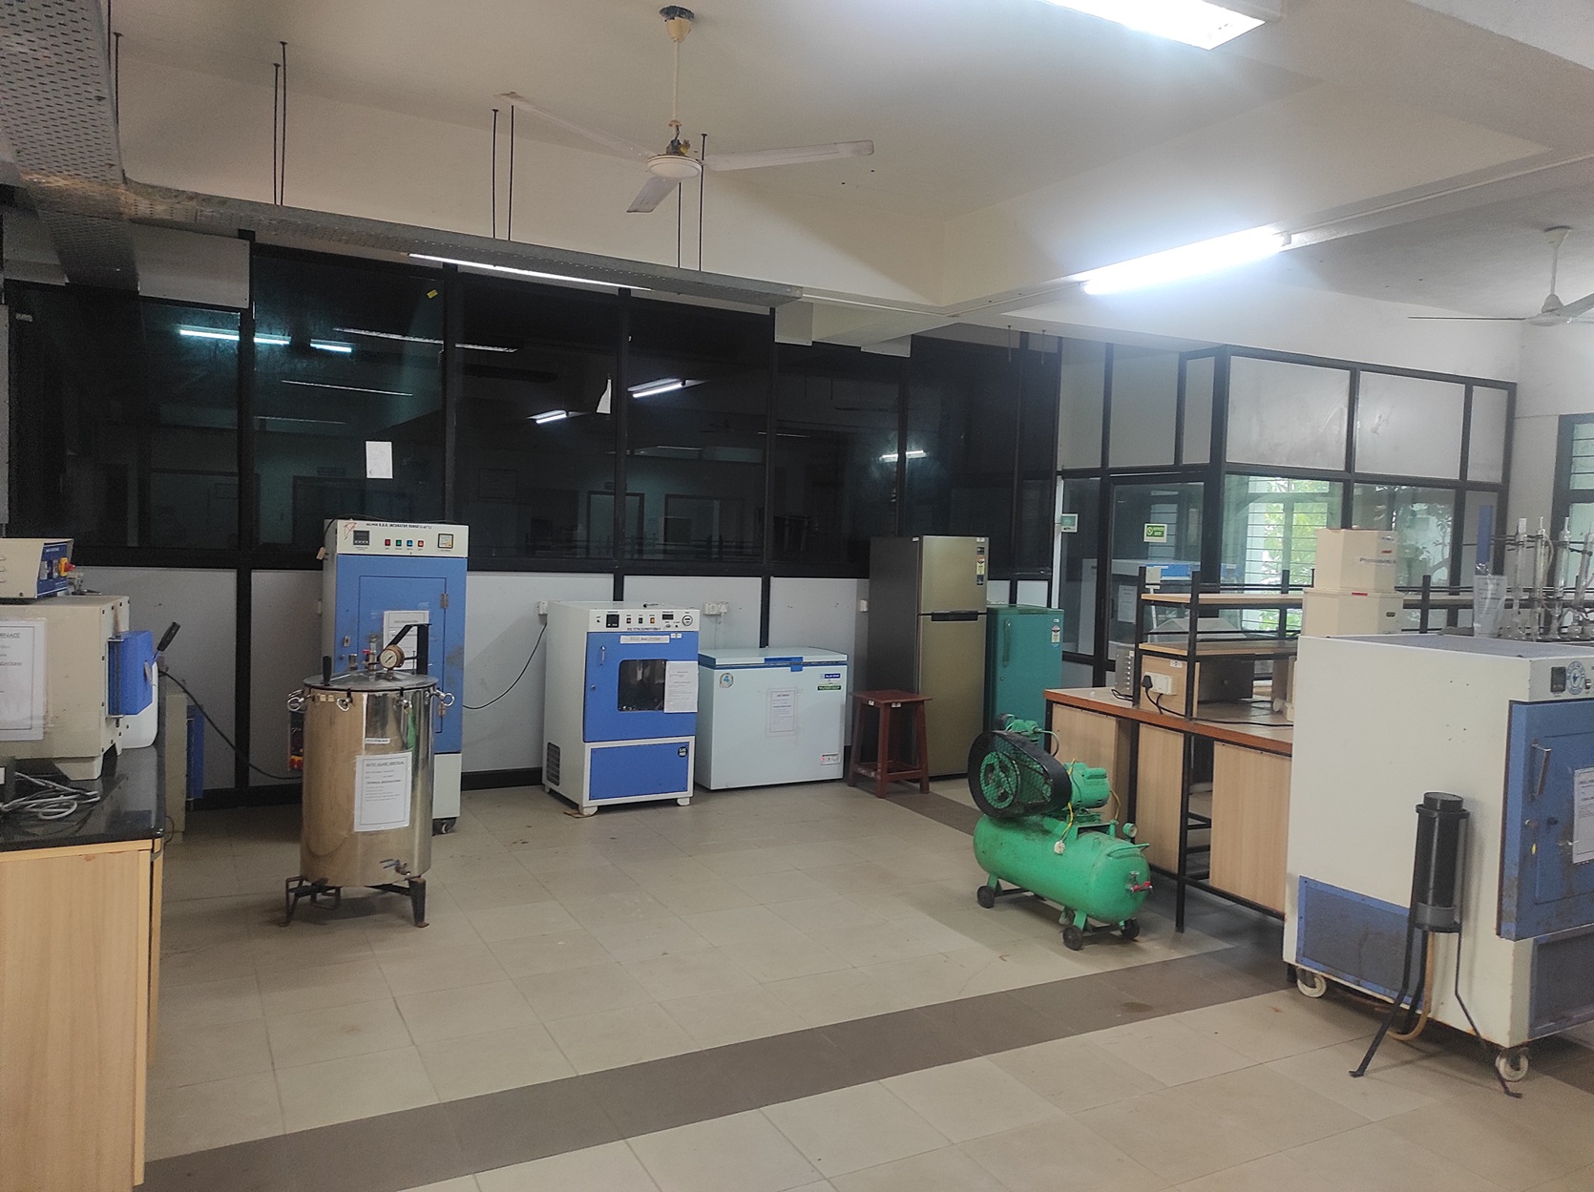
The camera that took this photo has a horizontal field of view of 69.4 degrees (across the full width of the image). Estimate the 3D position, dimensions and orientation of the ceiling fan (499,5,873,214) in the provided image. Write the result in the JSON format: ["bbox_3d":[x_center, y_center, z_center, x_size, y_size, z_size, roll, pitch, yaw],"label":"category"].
[{"bbox_3d":[-0.419,-1.715,3.934,1.280,0.590,1.220,1,3,-18],"label":"ceiling fan"}]

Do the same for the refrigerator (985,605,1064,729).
[{"bbox_3d":[1.504,0.644,8.386,0.556,1.149,0.620,0,4,-23],"label":"refrigerator"}]

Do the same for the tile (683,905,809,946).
[{"bbox_3d":[-0.230,1.374,4.778,0.400,0.010,0.400,0,3,-28],"label":"tile"}]

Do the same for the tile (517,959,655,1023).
[{"bbox_3d":[-0.750,1.394,4.038,0.398,0.010,0.396,0,4,-28],"label":"tile"}]

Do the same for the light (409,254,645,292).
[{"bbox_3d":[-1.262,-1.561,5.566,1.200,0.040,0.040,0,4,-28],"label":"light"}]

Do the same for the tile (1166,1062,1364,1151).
[{"bbox_3d":[1.408,1.508,3.406,0.400,0.010,0.400,0,4,-28],"label":"tile"}]

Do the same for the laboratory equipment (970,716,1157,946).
[{"bbox_3d":[1.129,0.989,4.926,0.430,0.840,0.890,0,4,-28],"label":"laboratory equipment"}]

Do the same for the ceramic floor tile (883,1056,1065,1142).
[{"bbox_3d":[0.511,1.469,3.356,0.400,0.010,0.400,0,3,-28],"label":"ceramic floor tile"}]

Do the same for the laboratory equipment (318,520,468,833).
[{"bbox_3d":[-2.152,0.426,6.117,0.640,1.628,0.620,0,3,-28],"label":"laboratory equipment"}]

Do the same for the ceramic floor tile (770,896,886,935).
[{"bbox_3d":[0.116,1.374,4.969,0.400,0.010,0.396,0,4,-28],"label":"ceramic floor tile"}]

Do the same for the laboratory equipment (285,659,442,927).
[{"bbox_3d":[-1.776,0.768,4.790,0.590,1.100,0.590,0,4,-31],"label":"laboratory equipment"}]

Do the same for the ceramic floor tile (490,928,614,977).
[{"bbox_3d":[-0.938,1.372,4.394,0.400,0.010,0.400,0,3,-28],"label":"ceramic floor tile"}]

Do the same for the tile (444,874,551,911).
[{"bbox_3d":[-1.308,1.312,5.080,0.398,0.010,0.396,0,4,-28],"label":"tile"}]

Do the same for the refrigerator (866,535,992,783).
[{"bbox_3d":[0.901,0.403,8.094,0.555,1.625,0.660,0,4,-28],"label":"refrigerator"}]

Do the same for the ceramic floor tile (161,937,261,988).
[{"bbox_3d":[-2.189,1.345,4.184,0.400,0.010,0.400,0,3,-28],"label":"ceramic floor tile"}]

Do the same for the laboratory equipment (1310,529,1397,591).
[{"bbox_3d":[2.333,-0.145,4.805,0.292,0.244,0.292,0,3,-28],"label":"laboratory equipment"}]

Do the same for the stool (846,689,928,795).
[{"bbox_3d":[0.595,0.953,7.410,0.385,0.606,0.385,0,4,-28],"label":"stool"}]

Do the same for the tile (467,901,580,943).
[{"bbox_3d":[-1.122,1.339,4.732,0.398,0.010,0.396,0,4,-28],"label":"tile"}]

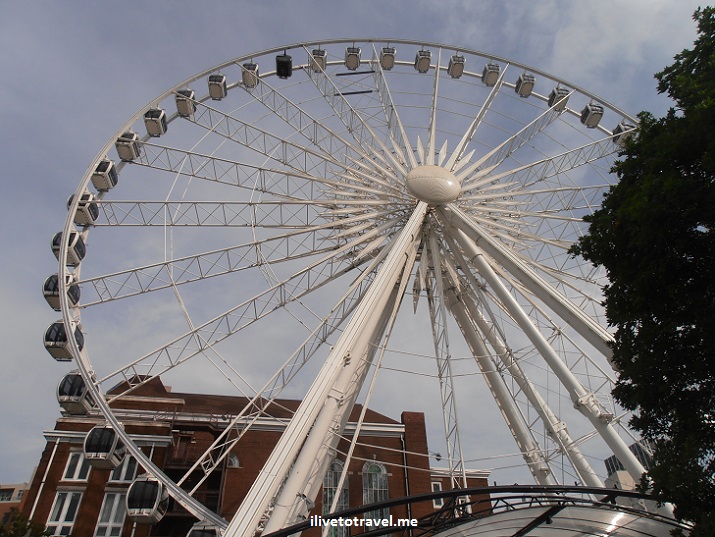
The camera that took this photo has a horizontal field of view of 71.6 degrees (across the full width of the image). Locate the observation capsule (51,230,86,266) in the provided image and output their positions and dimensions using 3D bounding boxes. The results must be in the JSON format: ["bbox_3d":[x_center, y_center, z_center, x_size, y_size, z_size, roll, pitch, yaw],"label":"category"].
[{"bbox_3d":[-21.897,-1.609,37.886,1.900,2.080,1.620,2,-39,-4],"label":"observation capsule"}]

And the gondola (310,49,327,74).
[{"bbox_3d":[-4.414,-24.194,57.742,1.700,2.080,1.880,2,-39,-5],"label":"gondola"}]

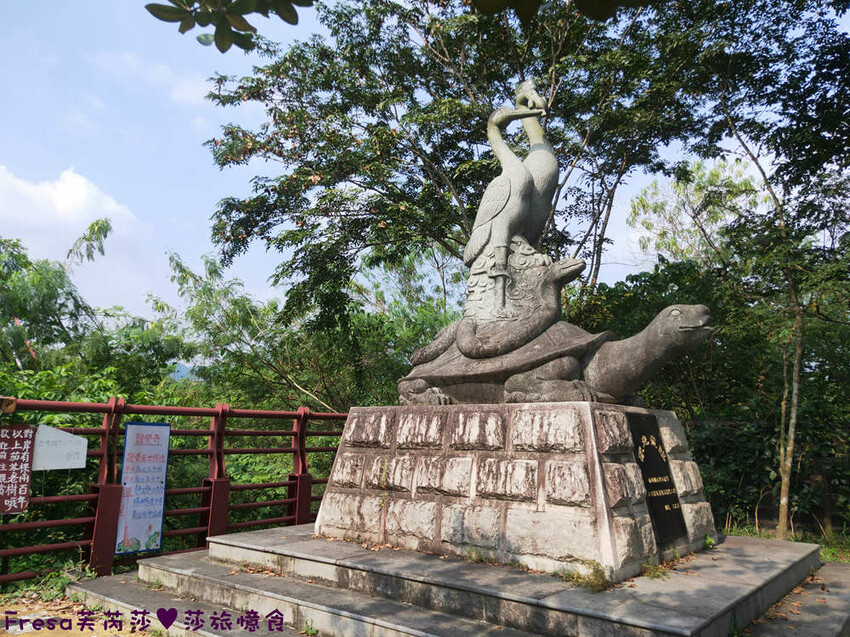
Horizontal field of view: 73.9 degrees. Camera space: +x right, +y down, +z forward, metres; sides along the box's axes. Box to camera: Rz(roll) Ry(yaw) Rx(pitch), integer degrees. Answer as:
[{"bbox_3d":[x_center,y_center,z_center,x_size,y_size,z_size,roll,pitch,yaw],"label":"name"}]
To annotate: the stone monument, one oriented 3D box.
[{"bbox_3d":[0.991,-0.237,5.770,3.359,4.640,2.263,-10,-17,39],"label":"stone monument"}]

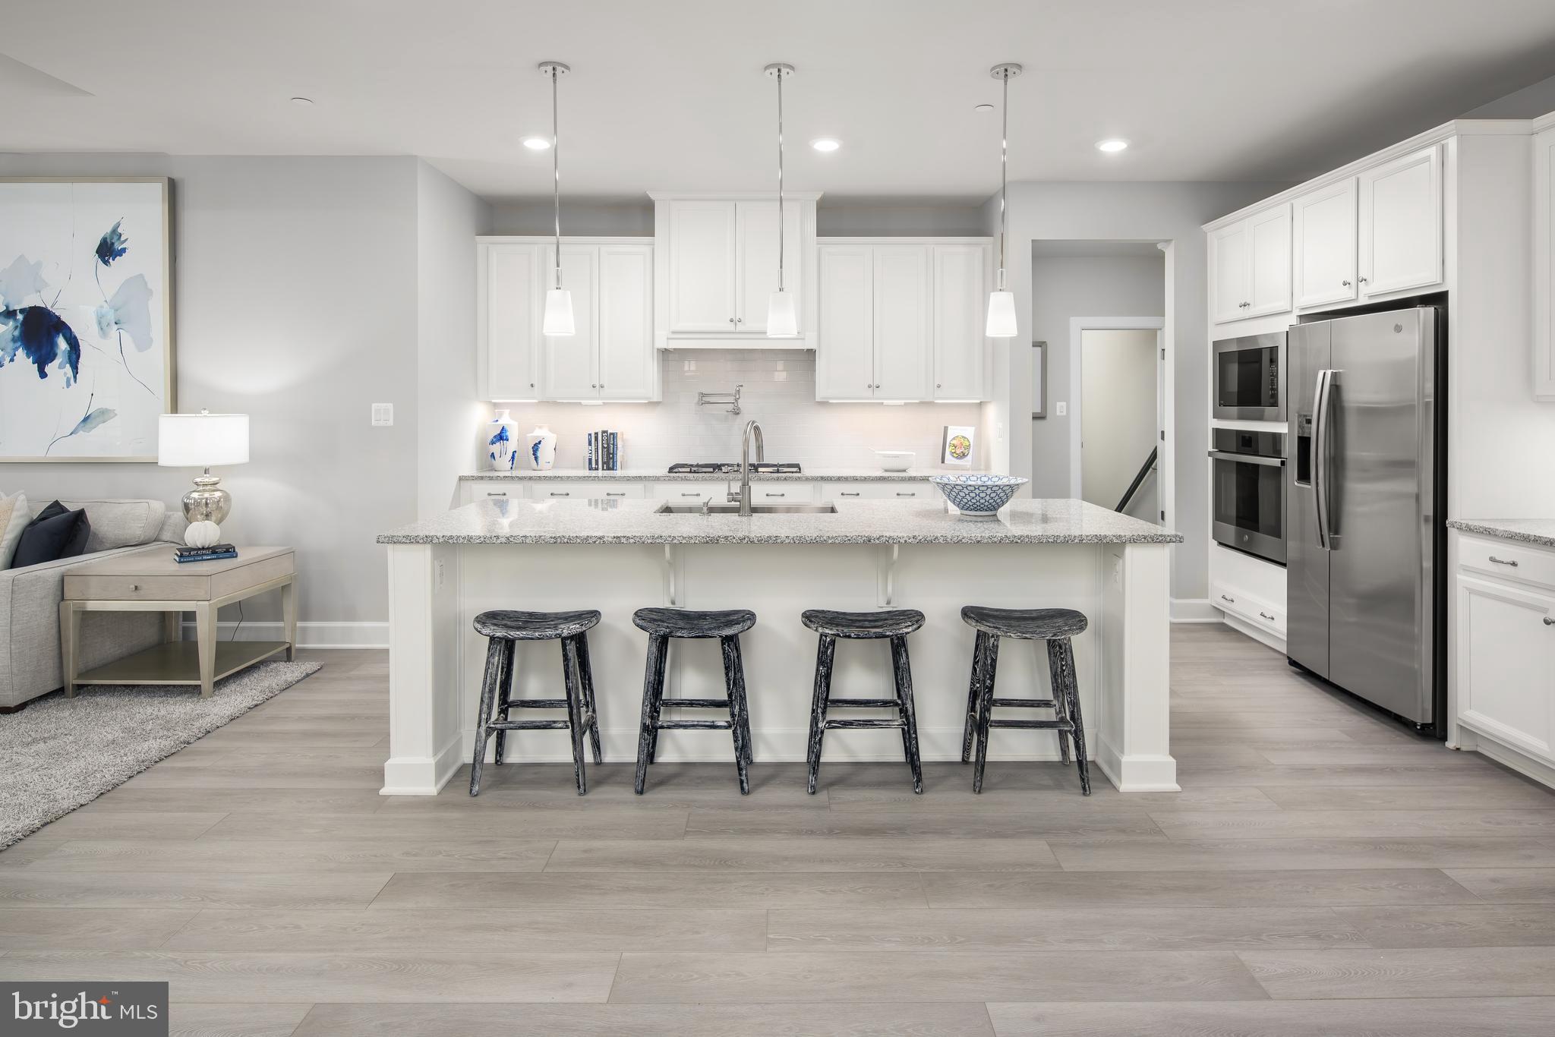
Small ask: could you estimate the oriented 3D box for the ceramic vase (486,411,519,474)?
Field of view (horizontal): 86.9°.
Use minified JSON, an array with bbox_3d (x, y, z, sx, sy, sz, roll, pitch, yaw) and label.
[{"bbox_3d":[-1.830,-0.522,5.470,0.206,0.400,0.206,0,5,1],"label":"ceramic vase"}]

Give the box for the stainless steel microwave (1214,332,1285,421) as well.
[{"bbox_3d":[2.893,-0.801,4.700,0.440,0.475,0.755,0,5,1],"label":"stainless steel microwave"}]

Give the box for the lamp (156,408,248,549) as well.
[{"bbox_3d":[-2.954,-0.178,4.191,0.389,0.765,0.389,0,5,0],"label":"lamp"}]

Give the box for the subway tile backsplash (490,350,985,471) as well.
[{"bbox_3d":[-0.281,-0.763,5.737,3.454,0.838,0.030,0,5,0],"label":"subway tile backsplash"}]

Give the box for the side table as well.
[{"bbox_3d":[-2.985,0.506,4.126,0.717,0.591,0.636,0,5,0],"label":"side table"}]

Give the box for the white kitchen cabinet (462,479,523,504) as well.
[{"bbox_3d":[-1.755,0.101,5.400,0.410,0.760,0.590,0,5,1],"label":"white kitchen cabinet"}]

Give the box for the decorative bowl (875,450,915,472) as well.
[{"bbox_3d":[0.772,-0.382,5.430,0.280,0.140,0.250,0,5,1],"label":"decorative bowl"}]

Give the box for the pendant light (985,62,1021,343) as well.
[{"bbox_3d":[0.939,-1.302,3.404,0.133,1.111,0.133,0,5,0],"label":"pendant light"}]

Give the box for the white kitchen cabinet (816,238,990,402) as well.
[{"bbox_3d":[0.830,-1.327,5.550,1.145,1.080,0.340,0,5,1],"label":"white kitchen cabinet"}]

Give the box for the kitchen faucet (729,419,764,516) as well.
[{"bbox_3d":[-0.126,-0.226,3.515,0.121,0.404,0.242,1,5,14],"label":"kitchen faucet"}]

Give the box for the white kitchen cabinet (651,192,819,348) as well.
[{"bbox_3d":[-0.278,-1.632,5.535,1.091,1.020,0.465,0,5,0],"label":"white kitchen cabinet"}]

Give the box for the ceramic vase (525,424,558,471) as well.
[{"bbox_3d":[-1.569,-0.473,5.470,0.200,0.300,0.200,0,5,1],"label":"ceramic vase"}]

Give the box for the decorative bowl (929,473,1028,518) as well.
[{"bbox_3d":[0.856,-0.097,3.495,0.411,0.148,0.411,0,5,0],"label":"decorative bowl"}]

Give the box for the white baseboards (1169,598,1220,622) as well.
[{"bbox_3d":[2.608,0.572,5.100,0.330,0.150,0.030,0,5,1],"label":"white baseboards"}]

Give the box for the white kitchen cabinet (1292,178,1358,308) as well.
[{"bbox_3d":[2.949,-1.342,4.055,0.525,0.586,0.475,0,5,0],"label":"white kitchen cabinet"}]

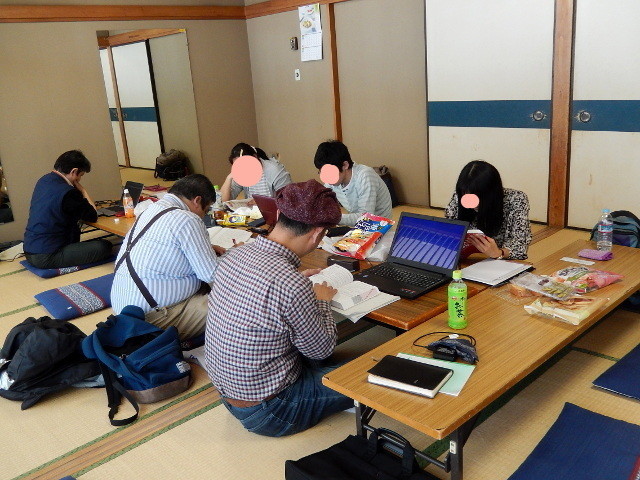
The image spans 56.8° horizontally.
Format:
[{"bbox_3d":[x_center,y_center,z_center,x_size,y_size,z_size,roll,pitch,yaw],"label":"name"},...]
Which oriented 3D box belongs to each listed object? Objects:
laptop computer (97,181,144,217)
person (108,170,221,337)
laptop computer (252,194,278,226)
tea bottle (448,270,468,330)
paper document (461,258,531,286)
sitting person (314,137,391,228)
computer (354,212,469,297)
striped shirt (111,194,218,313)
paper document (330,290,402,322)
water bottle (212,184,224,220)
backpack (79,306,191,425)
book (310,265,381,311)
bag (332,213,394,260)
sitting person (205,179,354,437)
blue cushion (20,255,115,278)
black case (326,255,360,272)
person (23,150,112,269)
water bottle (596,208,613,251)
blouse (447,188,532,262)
[{"bbox_3d":[-1.549,-0.326,4.529,0.320,0.190,0.285,-18,21,-40],"label":"laptop computer"},{"bbox_3d":[-0.746,0.070,3.084,0.740,0.750,0.640,-18,21,-40],"label":"person"},{"bbox_3d":[-0.179,-0.185,3.639,0.310,0.210,0.340,-18,21,-40],"label":"laptop computer"},{"bbox_3d":[0.497,0.214,2.143,0.067,0.212,0.067,-4,16,1],"label":"tea bottle"},{"bbox_3d":[0.768,0.134,2.633,0.300,0.020,0.225,-18,21,-40],"label":"paper document"},{"bbox_3d":[0.174,-0.208,3.695,0.680,0.820,0.580,-18,21,-40],"label":"sitting person"},{"bbox_3d":[0.400,0.048,2.728,0.440,0.220,0.385,-19,22,-41],"label":"computer"},{"bbox_3d":[-0.782,0.087,3.053,0.600,0.600,0.560,-18,21,-40],"label":"striped shirt"},{"bbox_3d":[0.161,0.255,2.400,0.297,0.012,0.215,-18,21,-40],"label":"paper document"},{"bbox_3d":[-0.714,-0.266,4.098,0.067,0.214,0.067,-19,22,-41],"label":"water bottle"},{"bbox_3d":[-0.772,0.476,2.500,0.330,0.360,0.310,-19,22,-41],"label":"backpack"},{"bbox_3d":[0.094,0.199,2.546,0.220,0.075,0.305,-16,20,-35],"label":"book"},{"bbox_3d":[0.237,-0.025,3.134,0.240,0.060,0.310,11,49,43],"label":"bag"},{"bbox_3d":[-0.102,0.203,2.326,0.700,0.870,0.600,-19,22,-41],"label":"sitting person"},{"bbox_3d":[-1.887,0.138,4.501,0.590,0.050,0.570,-19,22,-41],"label":"blue cushion"},{"bbox_3d":[0.116,0.112,2.836,0.053,0.043,0.164,-18,21,-40],"label":"black case"},{"bbox_3d":[-1.927,-0.249,4.405,0.680,0.800,0.620,-18,21,-40],"label":"person"},{"bbox_3d":[1.356,-0.048,2.812,0.067,0.208,0.067,-19,22,-41],"label":"water bottle"},{"bbox_3d":[0.897,-0.049,3.095,0.460,0.470,0.360,6,19,32],"label":"blouse"}]

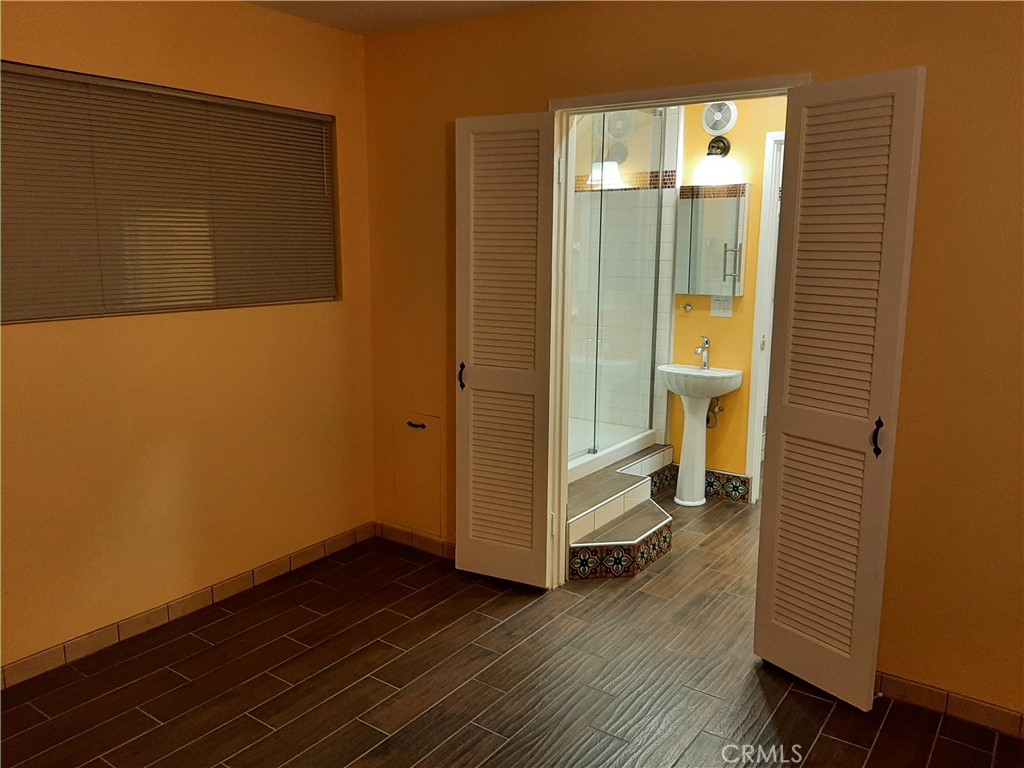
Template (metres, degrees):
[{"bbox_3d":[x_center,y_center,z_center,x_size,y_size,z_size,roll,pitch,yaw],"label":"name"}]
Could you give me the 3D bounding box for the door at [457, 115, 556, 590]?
[{"bbox_3d":[-0.039,-0.109,3.380,0.467,2.042,0.034,6,12,25],"label":"door"}]

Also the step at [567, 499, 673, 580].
[{"bbox_3d":[0.603,0.781,3.825,0.235,0.172,0.830,8,13,35],"label":"step"}]

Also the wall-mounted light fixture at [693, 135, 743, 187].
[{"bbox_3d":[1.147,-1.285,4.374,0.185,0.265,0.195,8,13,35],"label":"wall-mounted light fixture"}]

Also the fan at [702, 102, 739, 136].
[{"bbox_3d":[1.181,-1.527,4.394,0.214,0.214,0.055,8,13,35],"label":"fan"}]

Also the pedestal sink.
[{"bbox_3d":[1.074,0.317,4.606,0.445,0.805,0.380,8,13,35],"label":"pedestal sink"}]

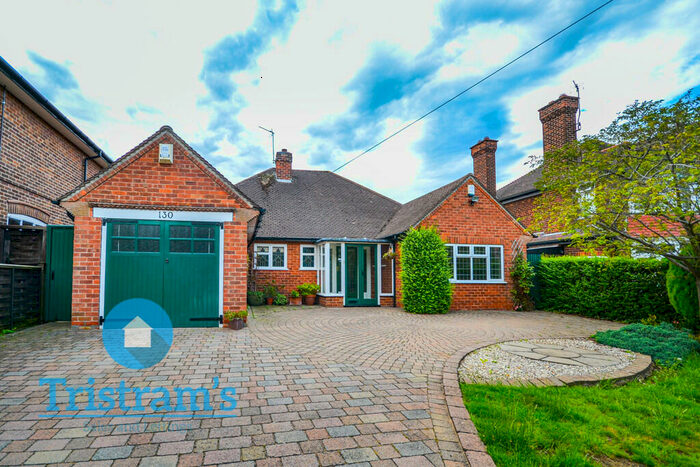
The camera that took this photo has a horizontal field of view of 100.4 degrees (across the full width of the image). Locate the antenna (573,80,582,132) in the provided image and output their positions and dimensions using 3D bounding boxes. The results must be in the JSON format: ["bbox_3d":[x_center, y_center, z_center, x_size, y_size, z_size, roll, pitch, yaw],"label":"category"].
[{"bbox_3d":[9.440,-5.270,12.100,0.650,2.000,0.350,4,-7,-41],"label":"antenna"}]

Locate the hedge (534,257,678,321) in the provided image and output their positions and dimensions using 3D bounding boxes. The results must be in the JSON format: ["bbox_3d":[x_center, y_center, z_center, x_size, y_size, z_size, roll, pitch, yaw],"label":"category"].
[{"bbox_3d":[6.250,1.330,7.050,0.800,1.500,3.300,1,-5,-7],"label":"hedge"}]

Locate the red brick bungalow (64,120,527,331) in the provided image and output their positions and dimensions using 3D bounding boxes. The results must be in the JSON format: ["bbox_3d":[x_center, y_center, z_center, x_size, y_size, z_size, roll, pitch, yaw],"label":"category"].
[{"bbox_3d":[-0.443,-0.479,10.751,10.920,5.450,9.520,1,-4,-8],"label":"red brick bungalow"}]

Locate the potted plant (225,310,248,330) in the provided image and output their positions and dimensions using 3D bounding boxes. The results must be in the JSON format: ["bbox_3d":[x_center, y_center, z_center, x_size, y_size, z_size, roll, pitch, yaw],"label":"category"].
[{"bbox_3d":[-2.206,1.690,5.680,0.430,0.370,0.370,1,-5,-6],"label":"potted plant"}]

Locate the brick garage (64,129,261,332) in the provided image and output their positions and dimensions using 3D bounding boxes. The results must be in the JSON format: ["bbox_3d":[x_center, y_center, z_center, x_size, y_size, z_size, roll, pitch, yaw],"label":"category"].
[{"bbox_3d":[-3.767,0.030,7.733,3.470,3.820,4.620,1,-4,-8],"label":"brick garage"}]

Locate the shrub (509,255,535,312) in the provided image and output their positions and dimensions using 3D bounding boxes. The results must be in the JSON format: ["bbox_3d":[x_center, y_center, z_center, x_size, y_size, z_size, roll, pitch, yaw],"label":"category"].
[{"bbox_3d":[5.220,1.490,8.850,0.660,1.660,0.550,1,-5,-6],"label":"shrub"}]

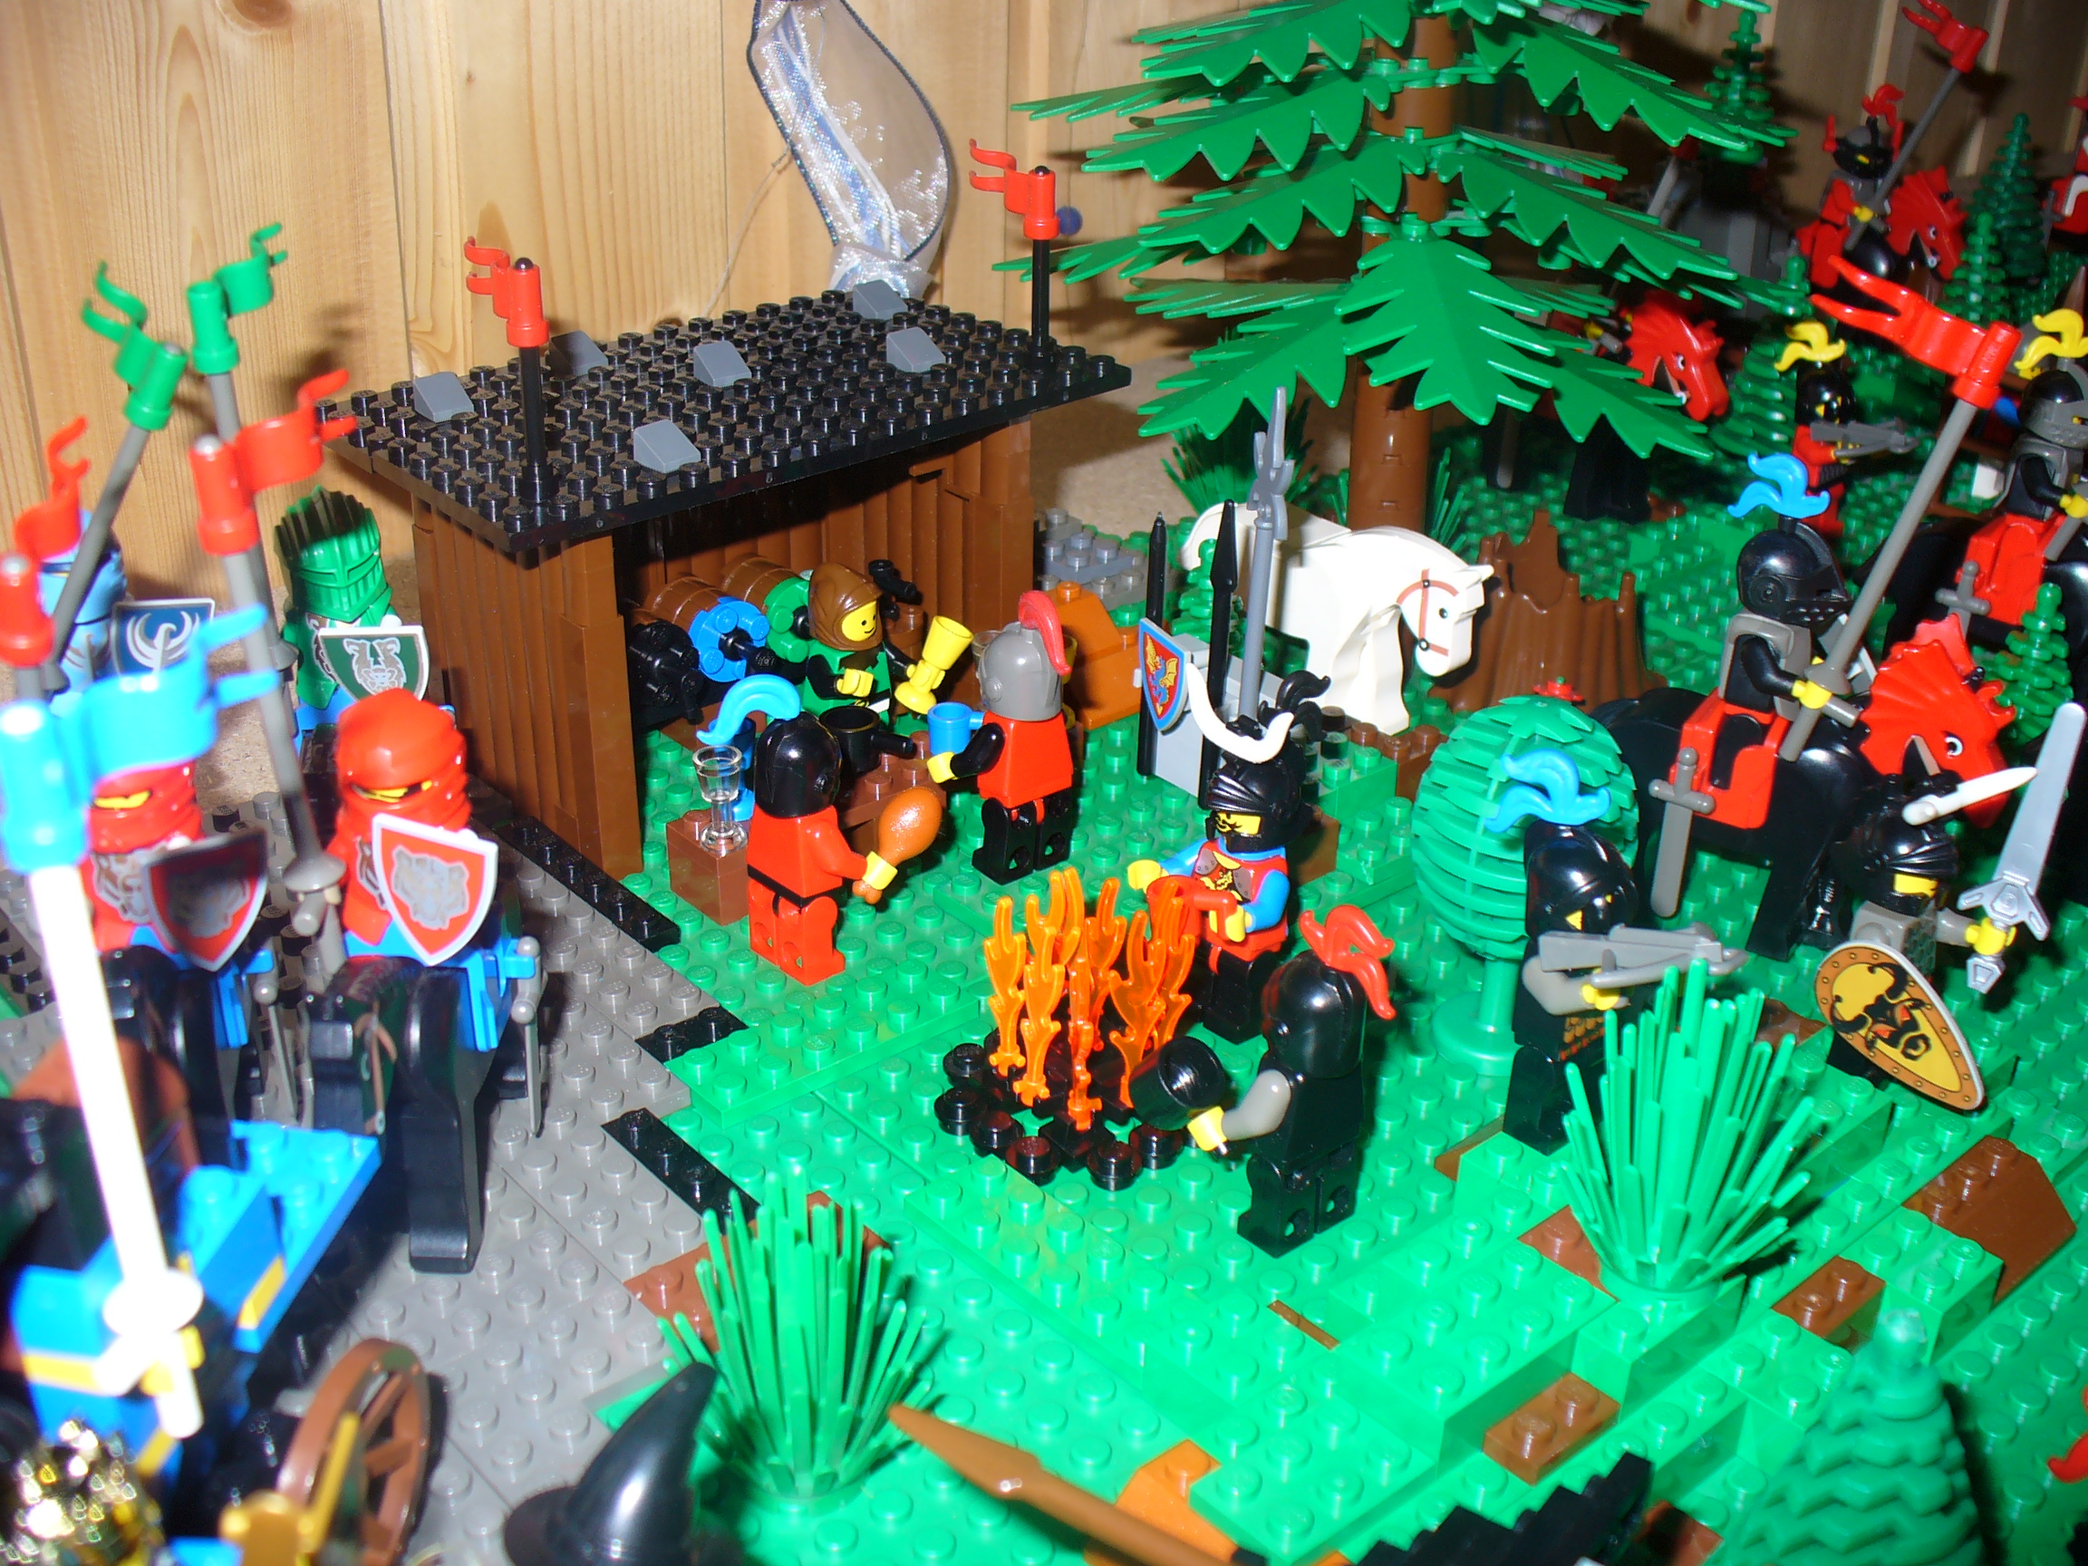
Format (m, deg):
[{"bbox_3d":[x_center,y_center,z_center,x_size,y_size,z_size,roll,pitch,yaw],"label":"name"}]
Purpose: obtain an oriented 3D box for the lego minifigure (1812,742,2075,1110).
[{"bbox_3d":[0.126,0.020,0.311,0.026,0.051,0.024,-21,34,-35],"label":"lego minifigure"}]

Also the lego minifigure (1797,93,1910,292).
[{"bbox_3d":[0.248,-0.181,0.683,0.027,0.058,0.024,-12,30,-23],"label":"lego minifigure"}]

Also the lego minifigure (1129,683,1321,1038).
[{"bbox_3d":[0.028,0.012,0.335,0.020,0.057,0.025,-21,34,-36],"label":"lego minifigure"}]

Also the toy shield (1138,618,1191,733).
[{"bbox_3d":[0.022,-0.018,0.402,0.006,0.018,0.016,-13,30,-26],"label":"toy shield"}]

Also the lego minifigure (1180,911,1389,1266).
[{"bbox_3d":[0.035,0.038,0.294,0.025,0.051,0.026,-21,34,-36],"label":"lego minifigure"}]

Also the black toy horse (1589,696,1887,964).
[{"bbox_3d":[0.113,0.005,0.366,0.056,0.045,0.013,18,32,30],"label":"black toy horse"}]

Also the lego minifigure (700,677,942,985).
[{"bbox_3d":[-0.037,0.005,0.356,0.037,0.052,0.028,-21,34,-36],"label":"lego minifigure"}]

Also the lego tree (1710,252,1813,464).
[{"bbox_3d":[0.182,-0.101,0.556,0.030,0.060,0.030,-21,34,-36],"label":"lego tree"}]

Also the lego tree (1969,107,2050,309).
[{"bbox_3d":[0.317,-0.188,0.739,0.030,0.065,0.030,-21,34,-35],"label":"lego tree"}]

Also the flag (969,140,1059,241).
[{"bbox_3d":[-0.006,-0.109,0.410,0.007,0.013,0.029,-13,30,-25],"label":"flag"}]

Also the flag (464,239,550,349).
[{"bbox_3d":[-0.085,-0.076,0.346,0.007,0.012,0.027,-21,34,-36],"label":"flag"}]

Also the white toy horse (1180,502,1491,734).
[{"bbox_3d":[0.051,-0.032,0.404,0.016,0.038,0.070,-21,34,-35],"label":"white toy horse"}]

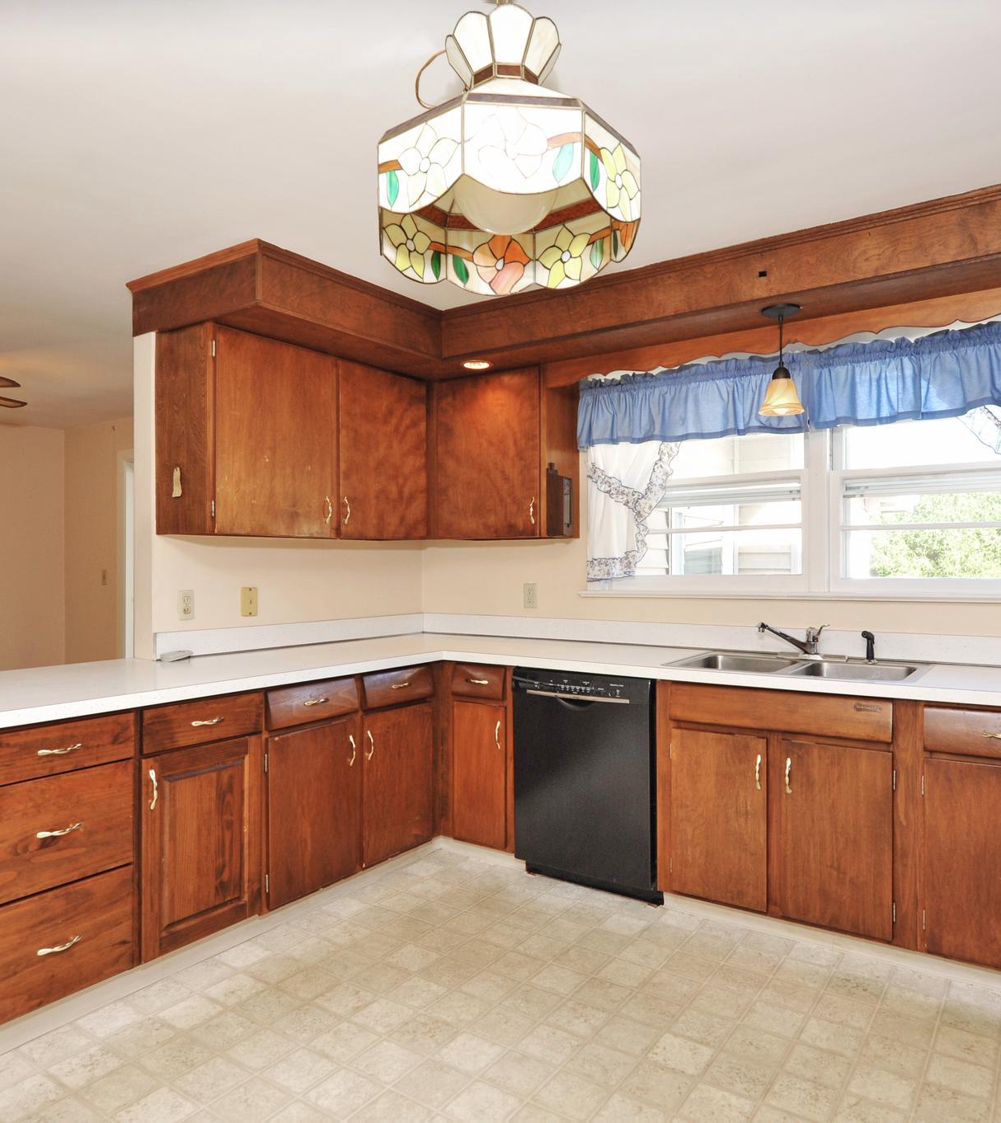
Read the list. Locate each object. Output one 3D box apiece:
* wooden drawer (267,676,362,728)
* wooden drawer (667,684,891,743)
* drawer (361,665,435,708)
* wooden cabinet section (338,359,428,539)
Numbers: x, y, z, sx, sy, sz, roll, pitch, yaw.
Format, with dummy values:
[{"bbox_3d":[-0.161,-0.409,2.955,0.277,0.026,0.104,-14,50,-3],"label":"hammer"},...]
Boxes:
[{"bbox_3d":[-0.838,0.518,3.026,0.400,0.133,0.461,0,-1,33],"label":"wooden drawer"},{"bbox_3d":[1.030,0.519,2.871,0.740,0.133,0.360,0,-1,33],"label":"wooden drawer"},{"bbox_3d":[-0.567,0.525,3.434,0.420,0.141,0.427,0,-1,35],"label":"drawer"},{"bbox_3d":[-0.650,-0.482,3.728,0.310,0.766,0.583,-1,-1,35],"label":"wooden cabinet section"}]

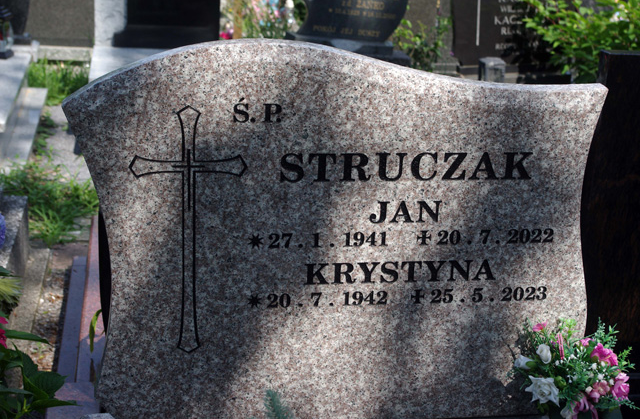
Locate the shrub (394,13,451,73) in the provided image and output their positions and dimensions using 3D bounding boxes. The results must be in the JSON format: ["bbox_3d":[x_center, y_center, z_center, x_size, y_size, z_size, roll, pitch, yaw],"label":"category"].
[{"bbox_3d":[0.562,-0.897,5.900,0.330,0.390,0.300,-1,21,-6],"label":"shrub"}]

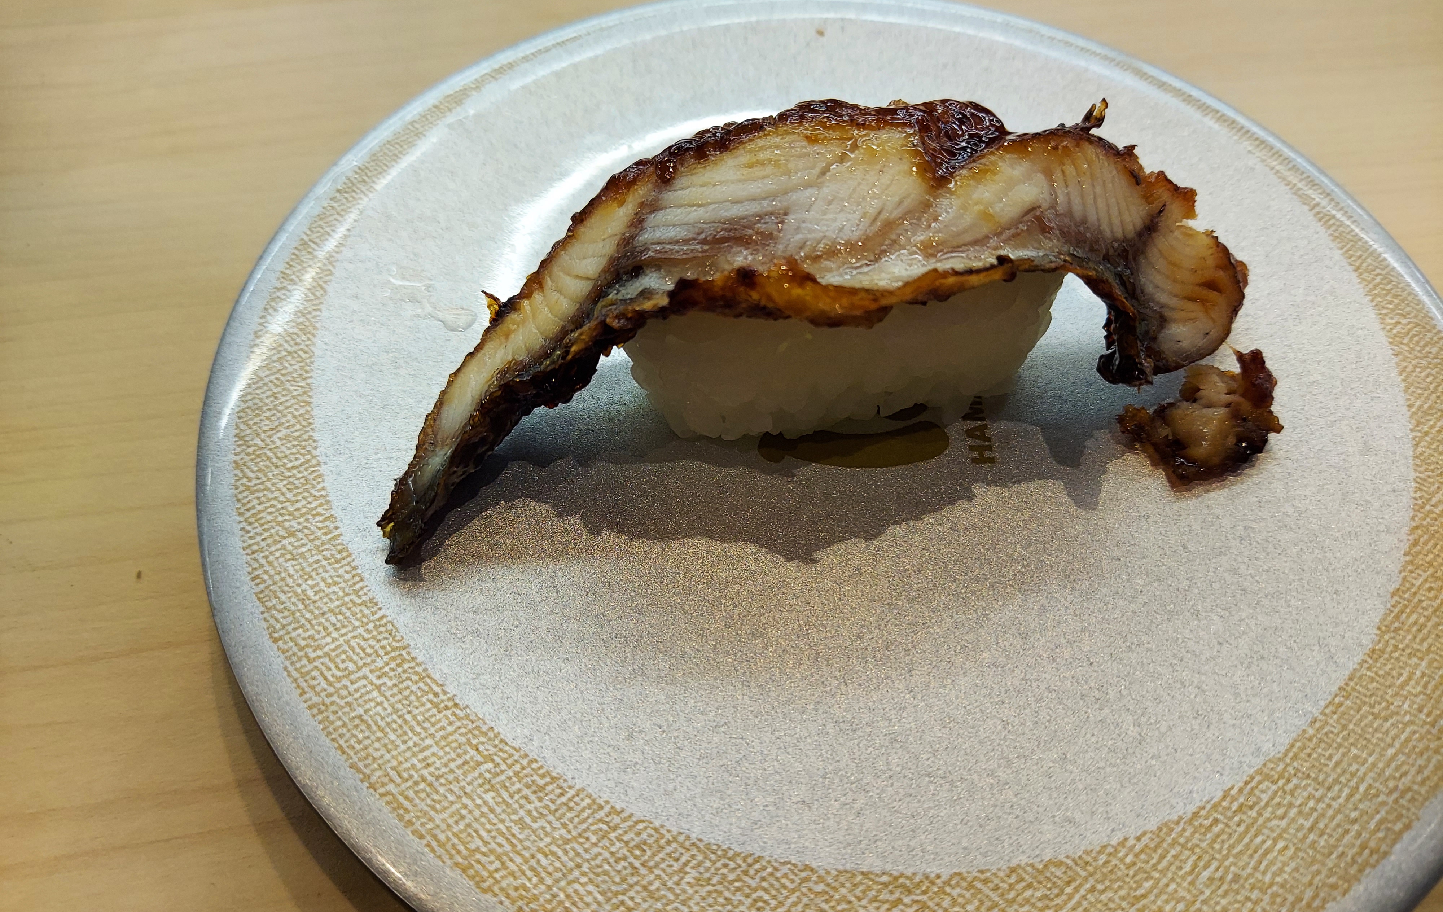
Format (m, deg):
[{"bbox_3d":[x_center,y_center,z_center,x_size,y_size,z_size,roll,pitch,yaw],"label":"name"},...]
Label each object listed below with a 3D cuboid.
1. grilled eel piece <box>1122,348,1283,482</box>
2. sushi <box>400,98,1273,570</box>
[{"bbox_3d":[0.054,-0.006,0.116,0.018,0.009,0.013,-16,59,-12],"label":"grilled eel piece"},{"bbox_3d":[0.011,-0.019,0.109,0.096,0.033,0.026,-12,58,-10],"label":"sushi"}]

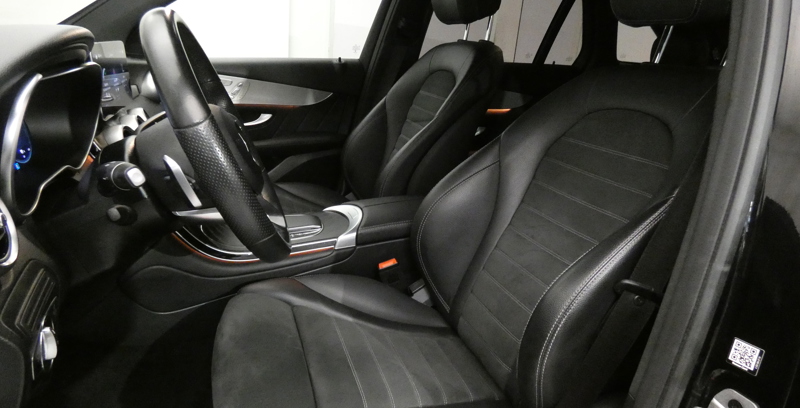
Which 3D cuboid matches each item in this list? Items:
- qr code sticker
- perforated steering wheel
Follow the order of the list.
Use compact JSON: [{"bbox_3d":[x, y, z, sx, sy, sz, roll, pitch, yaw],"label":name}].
[{"bbox_3d":[0.328,0.145,0.439,0.001,0.026,0.026,7,10,-31],"label":"qr code sticker"},{"bbox_3d":[-0.255,-0.081,0.648,0.085,0.365,0.370,-25,27,-9],"label":"perforated steering wheel"}]

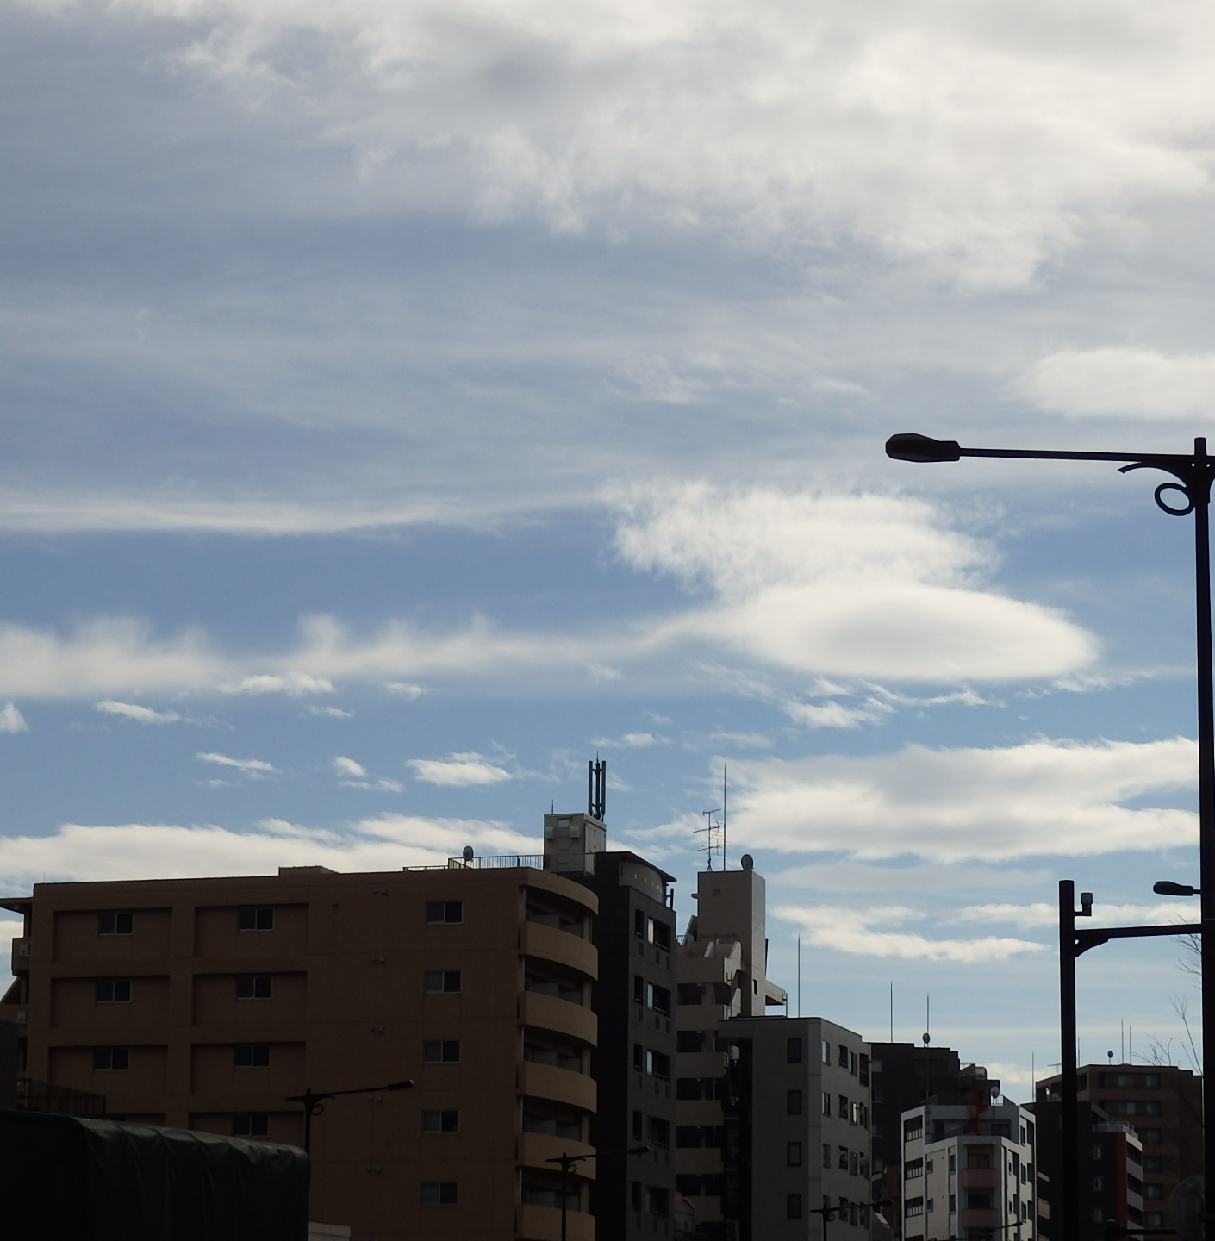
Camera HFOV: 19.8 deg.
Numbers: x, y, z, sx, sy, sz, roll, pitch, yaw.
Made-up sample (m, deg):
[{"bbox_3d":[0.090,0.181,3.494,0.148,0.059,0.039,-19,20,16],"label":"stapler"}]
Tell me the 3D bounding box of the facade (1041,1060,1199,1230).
[{"bbox_3d":[54.020,64.510,368.950,11.600,32.800,20.900,2,-12,-8],"label":"facade"}]

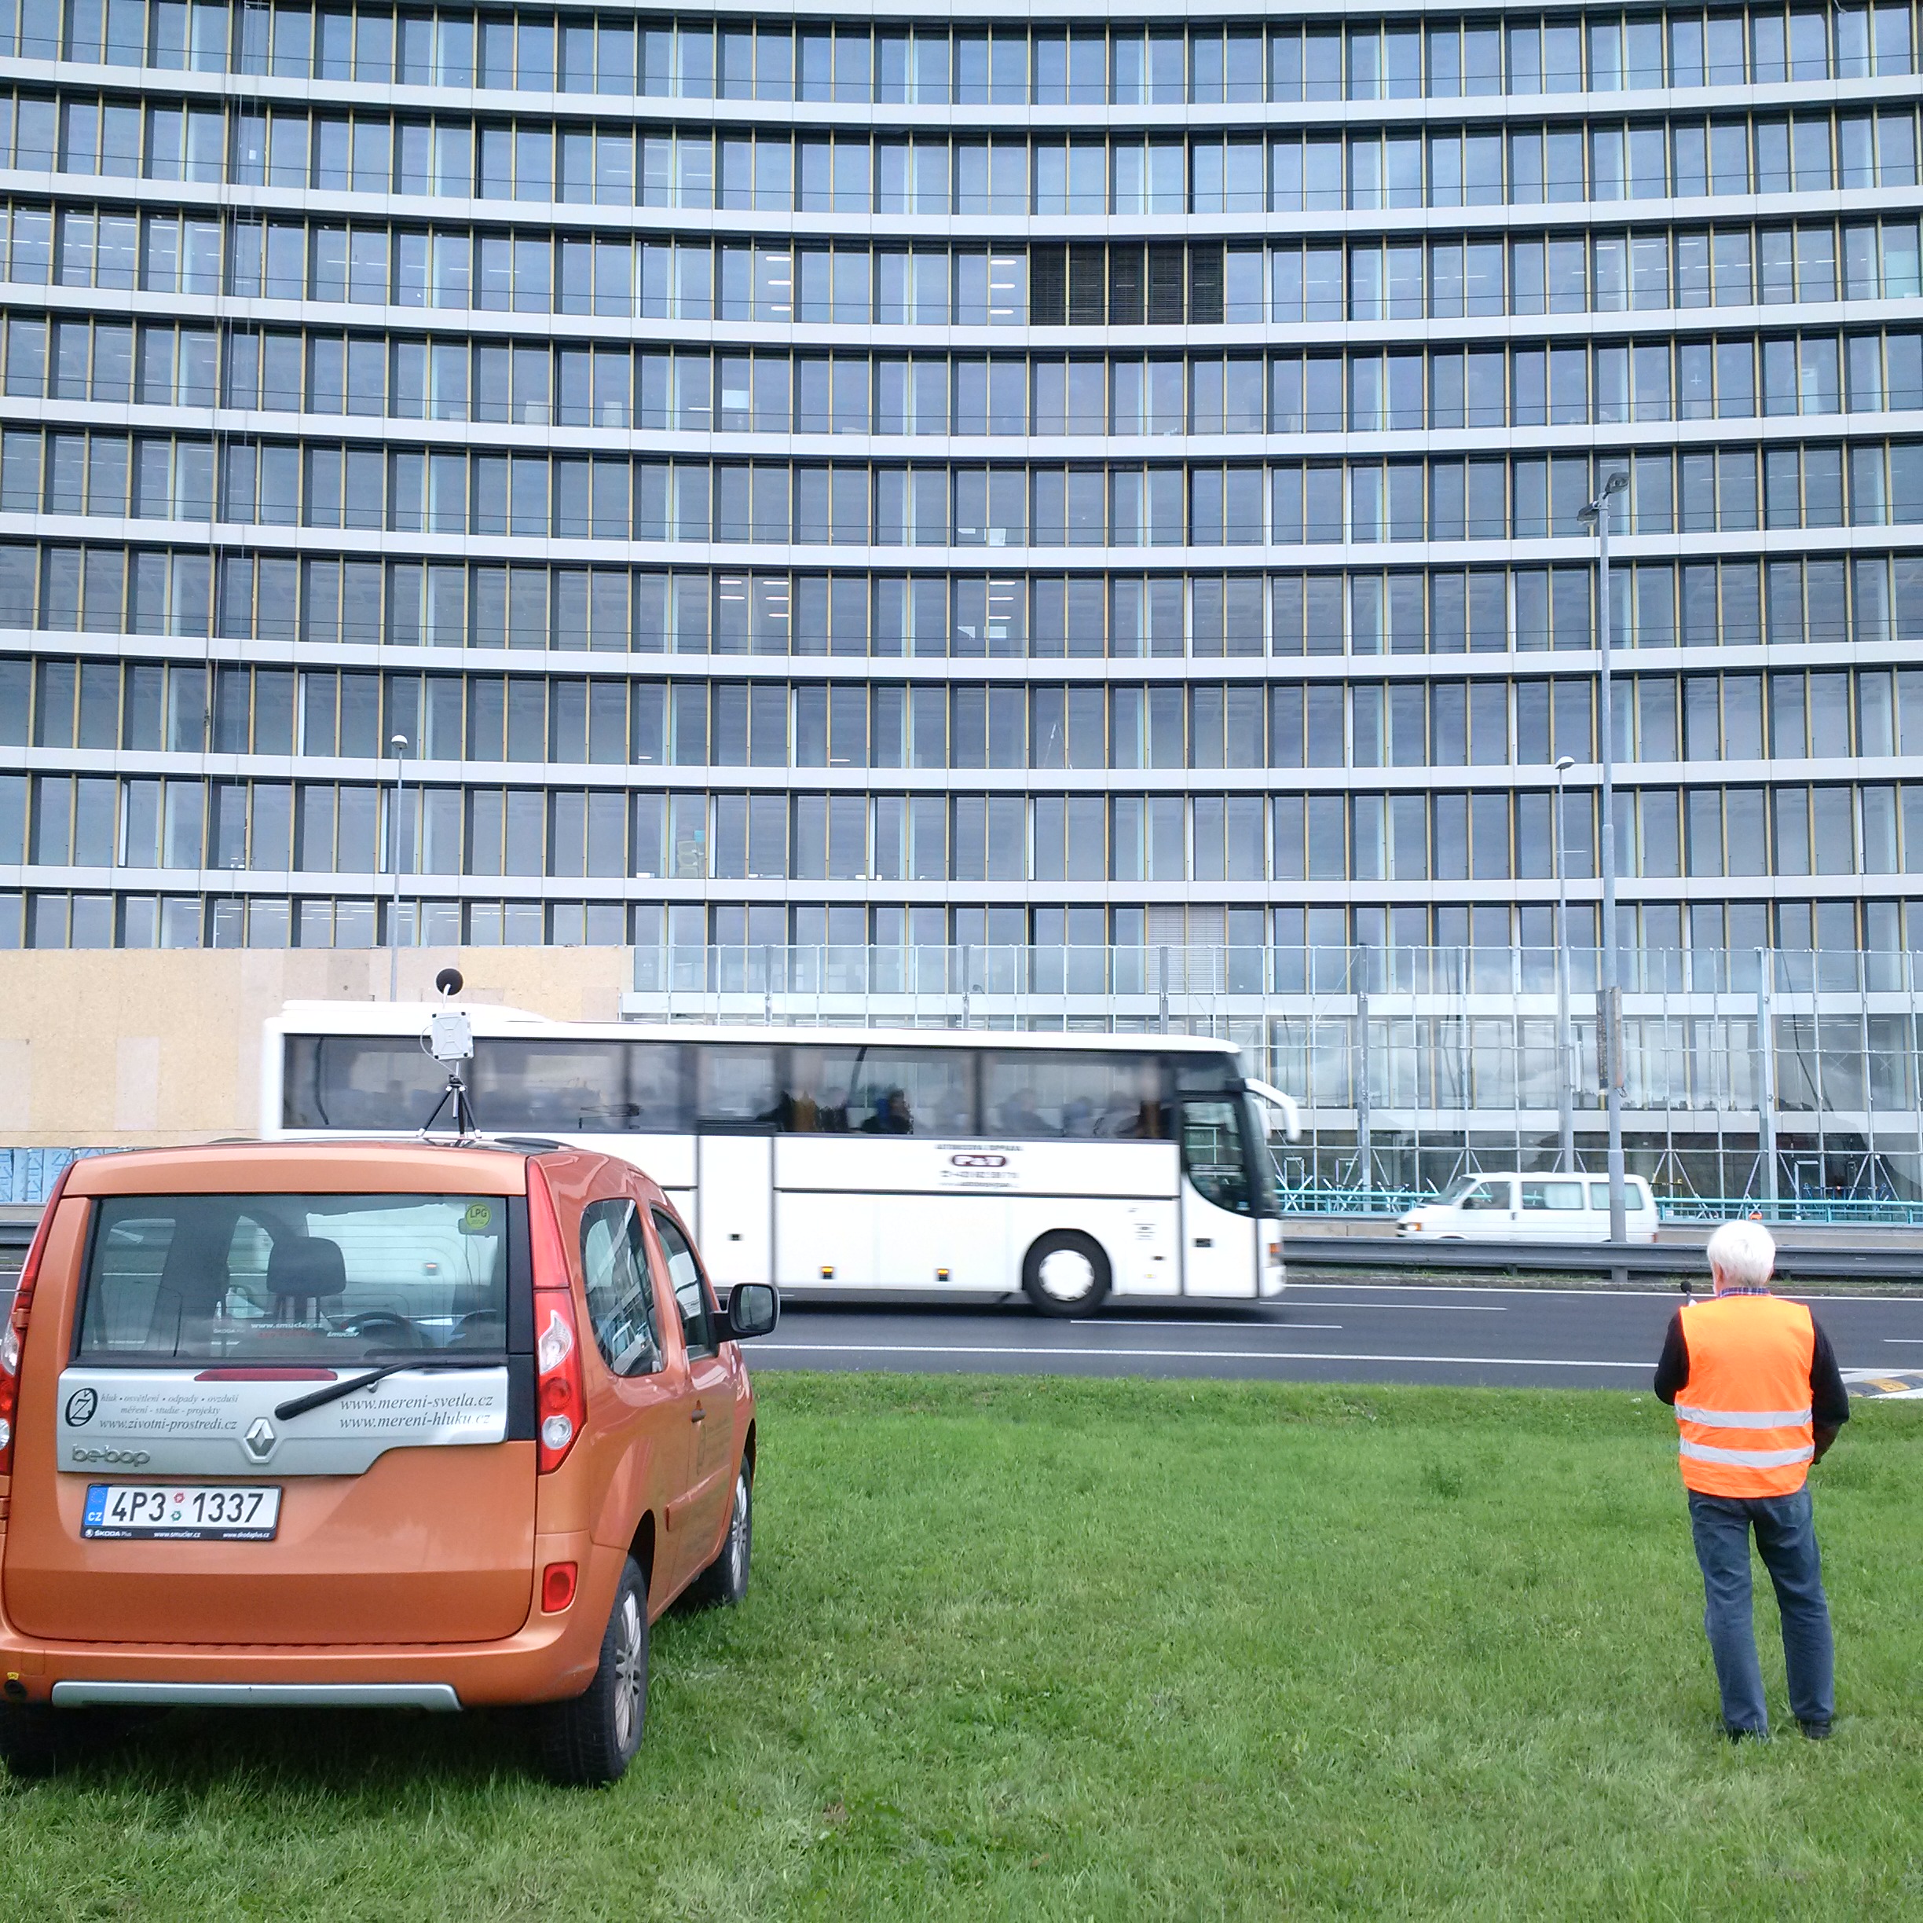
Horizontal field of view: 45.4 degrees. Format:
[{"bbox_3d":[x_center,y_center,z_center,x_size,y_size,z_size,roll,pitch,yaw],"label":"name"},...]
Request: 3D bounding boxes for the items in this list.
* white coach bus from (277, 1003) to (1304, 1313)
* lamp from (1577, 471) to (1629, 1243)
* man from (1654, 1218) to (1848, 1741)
[{"bbox_3d":[-2.112,2.420,28.143,12.120,3.500,2.600,1,-5,0],"label":"white coach bus"},{"bbox_3d":[9.996,-1.219,35.315,0.450,12.250,2.200,0,-5,0],"label":"lamp"},{"bbox_3d":[2.611,1.673,7.613,0.570,1.685,0.420,-1,-5,9],"label":"man"}]

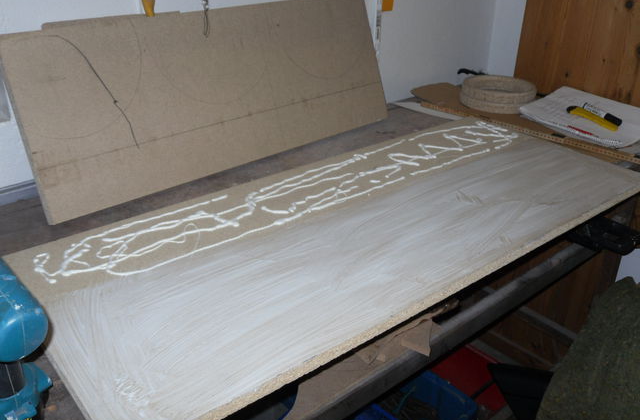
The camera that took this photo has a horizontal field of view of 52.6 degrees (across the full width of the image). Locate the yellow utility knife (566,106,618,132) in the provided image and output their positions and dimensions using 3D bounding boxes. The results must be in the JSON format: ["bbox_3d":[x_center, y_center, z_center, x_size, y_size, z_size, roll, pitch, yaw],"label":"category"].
[{"bbox_3d":[0.703,-0.236,1.671,0.021,0.014,0.158,-11,29,-22],"label":"yellow utility knife"}]

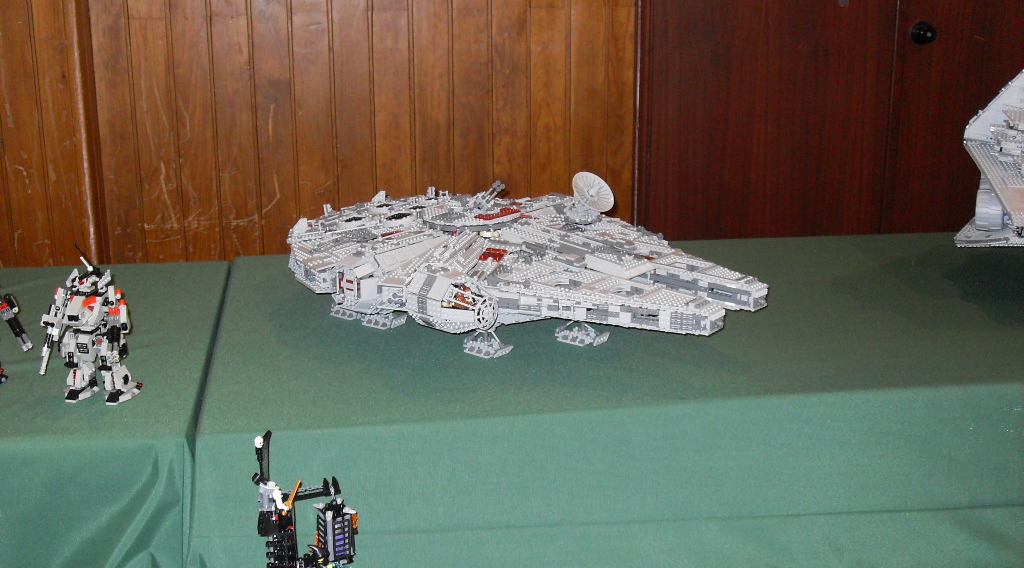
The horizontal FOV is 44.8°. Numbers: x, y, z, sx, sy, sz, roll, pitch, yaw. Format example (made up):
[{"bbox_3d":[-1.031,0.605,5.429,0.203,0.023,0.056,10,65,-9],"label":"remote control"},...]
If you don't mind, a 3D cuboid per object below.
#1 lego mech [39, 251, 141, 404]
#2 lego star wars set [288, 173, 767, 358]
[{"bbox_3d":[-0.564,0.055,1.666,0.112,0.203,0.080,3,16,16],"label":"lego mech"},{"bbox_3d":[-0.003,-0.055,2.004,0.835,0.217,0.565,11,19,38],"label":"lego star wars set"}]

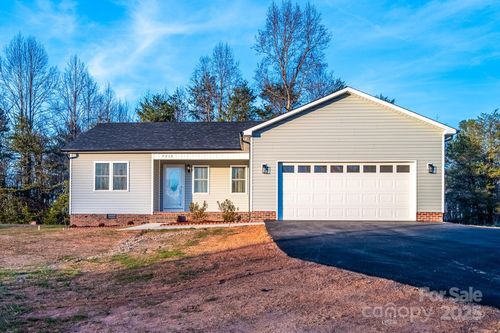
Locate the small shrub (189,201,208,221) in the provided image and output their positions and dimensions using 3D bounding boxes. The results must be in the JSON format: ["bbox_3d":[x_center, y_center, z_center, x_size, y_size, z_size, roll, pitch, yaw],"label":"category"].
[{"bbox_3d":[-2.182,1.875,14.200,0.830,0.860,0.800,0,-1,3],"label":"small shrub"}]

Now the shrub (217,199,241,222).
[{"bbox_3d":[-0.897,1.835,13.900,0.950,0.980,0.900,0,-1,3],"label":"shrub"}]

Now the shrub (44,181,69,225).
[{"bbox_3d":[-10.426,1.945,18.000,1.400,2.400,1.400,0,-1,3],"label":"shrub"}]

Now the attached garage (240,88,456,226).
[{"bbox_3d":[3.710,-0.330,15.350,7.500,4.800,7.300,0,-1,3],"label":"attached garage"}]

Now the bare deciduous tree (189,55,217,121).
[{"bbox_3d":[-4.500,-3.700,32.000,3.100,13.600,3.000,0,-1,3],"label":"bare deciduous tree"}]

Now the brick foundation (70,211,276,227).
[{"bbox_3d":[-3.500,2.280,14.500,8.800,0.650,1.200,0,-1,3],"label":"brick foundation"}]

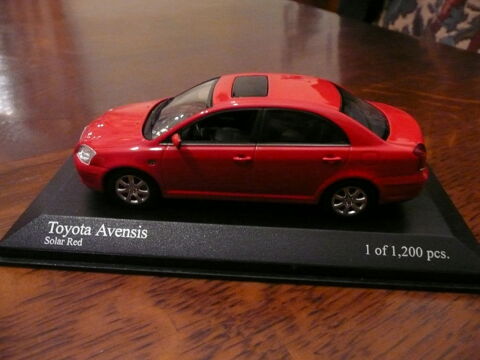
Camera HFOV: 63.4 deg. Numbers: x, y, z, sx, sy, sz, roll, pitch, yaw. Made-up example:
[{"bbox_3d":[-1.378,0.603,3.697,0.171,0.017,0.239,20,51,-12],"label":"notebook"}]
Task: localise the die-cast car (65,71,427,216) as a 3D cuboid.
[{"bbox_3d":[0.003,-0.014,0.123,0.108,0.034,0.043,3,32,3],"label":"die-cast car"}]

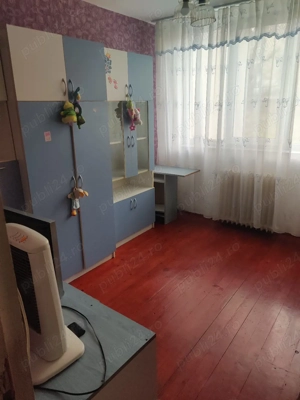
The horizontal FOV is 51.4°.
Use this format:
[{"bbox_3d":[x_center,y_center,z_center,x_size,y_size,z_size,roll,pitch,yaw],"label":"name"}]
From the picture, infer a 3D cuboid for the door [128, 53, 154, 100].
[{"bbox_3d":[-0.104,-1.323,3.405,0.025,0.470,0.446,10,20,34],"label":"door"}]

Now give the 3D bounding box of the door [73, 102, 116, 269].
[{"bbox_3d":[-0.515,-0.124,2.912,0.025,1.516,0.452,10,20,34],"label":"door"}]

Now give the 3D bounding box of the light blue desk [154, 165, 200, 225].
[{"bbox_3d":[0.250,-0.065,4.280,0.742,0.695,0.400,10,20,34],"label":"light blue desk"}]

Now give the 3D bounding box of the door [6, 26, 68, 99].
[{"bbox_3d":[-0.799,-0.965,2.270,0.025,0.473,0.451,10,20,34],"label":"door"}]

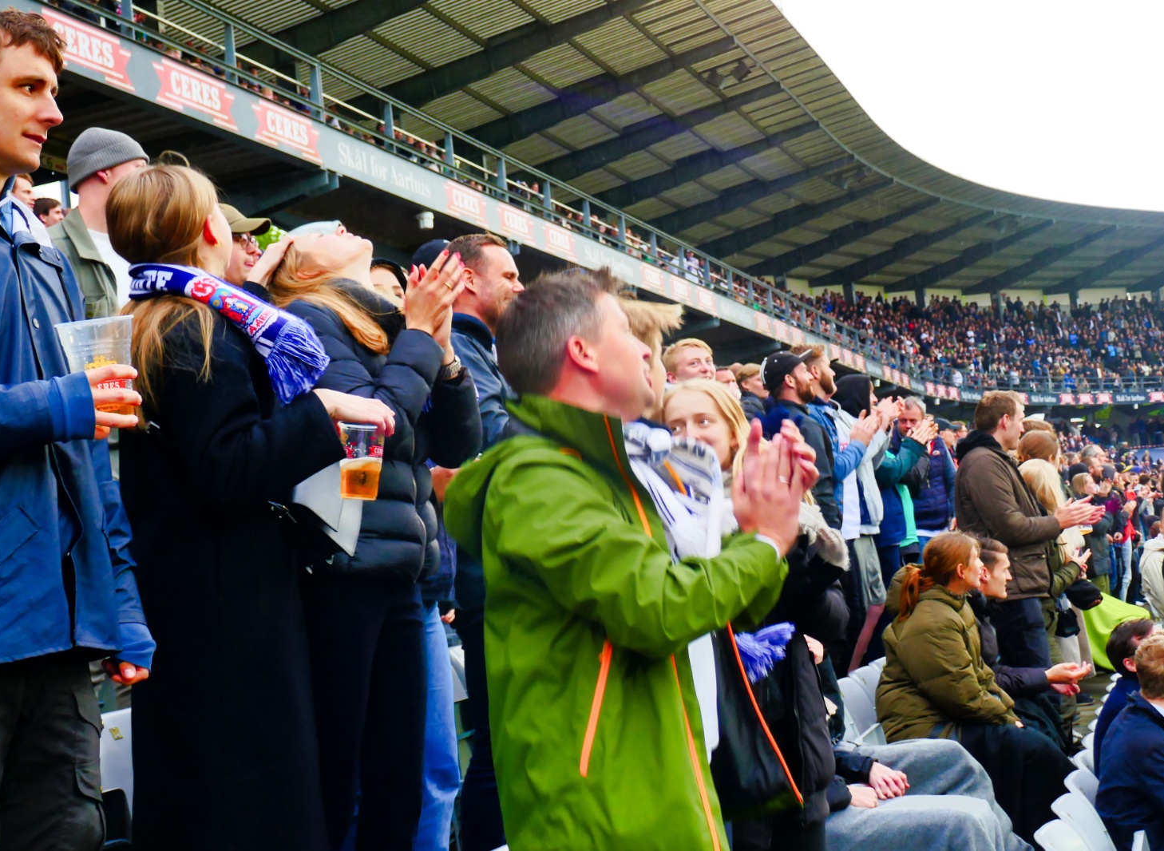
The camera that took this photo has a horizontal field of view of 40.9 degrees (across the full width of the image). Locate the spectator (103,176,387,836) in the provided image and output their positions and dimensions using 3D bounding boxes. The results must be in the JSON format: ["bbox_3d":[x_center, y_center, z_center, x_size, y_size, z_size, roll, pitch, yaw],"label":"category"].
[{"bbox_3d":[-0.628,0.362,2.887,0.490,1.700,0.490,1,-3,-27],"label":"spectator"}]

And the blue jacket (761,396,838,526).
[{"bbox_3d":[0.990,0.235,7.100,0.400,0.720,0.530,-1,-2,18],"label":"blue jacket"}]

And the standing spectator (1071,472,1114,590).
[{"bbox_3d":[4.695,1.269,14.267,0.450,1.680,0.480,0,-2,8],"label":"standing spectator"}]

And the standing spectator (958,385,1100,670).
[{"bbox_3d":[2.023,0.760,7.064,0.620,1.830,0.530,0,-2,3],"label":"standing spectator"}]

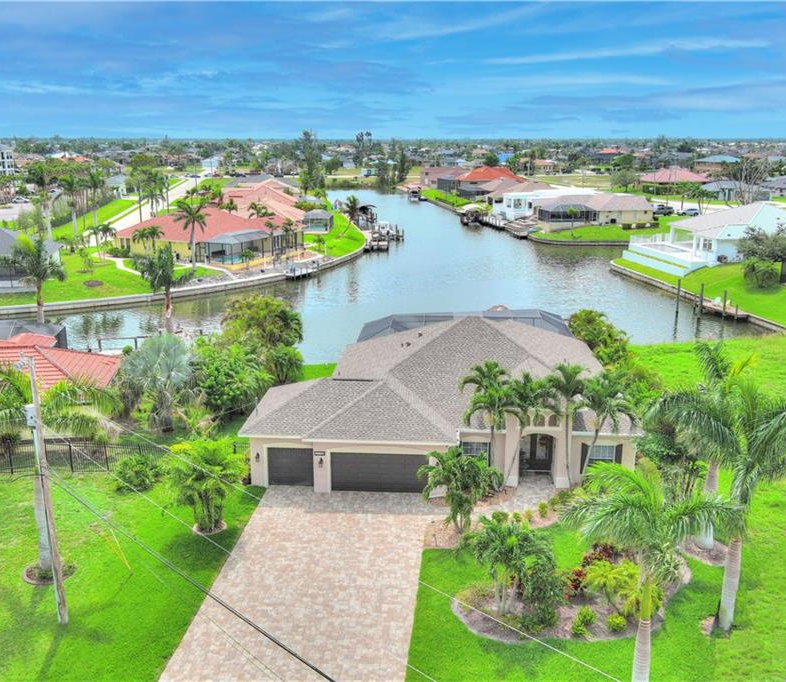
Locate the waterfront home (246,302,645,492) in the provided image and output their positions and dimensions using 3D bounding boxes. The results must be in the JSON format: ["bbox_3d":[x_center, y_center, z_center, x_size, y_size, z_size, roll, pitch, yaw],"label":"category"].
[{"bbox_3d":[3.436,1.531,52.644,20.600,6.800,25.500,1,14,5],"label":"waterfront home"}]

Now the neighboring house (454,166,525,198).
[{"bbox_3d":[30.000,-47.454,246.307,19.500,8.400,19.500,-2,14,-10],"label":"neighboring house"}]

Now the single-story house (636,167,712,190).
[{"bbox_3d":[95.924,-55.067,280.991,22.500,7.276,18.000,3,14,12],"label":"single-story house"}]

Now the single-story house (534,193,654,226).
[{"bbox_3d":[40.500,-28.348,174.803,23.000,5.600,16.500,-1,14,-6],"label":"single-story house"}]

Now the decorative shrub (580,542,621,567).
[{"bbox_3d":[8.680,8.830,34.474,1.400,0.700,1.050,0,14,0],"label":"decorative shrub"}]

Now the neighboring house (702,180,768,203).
[{"bbox_3d":[100.466,-43.935,240.478,18.000,5.074,17.500,2,14,9],"label":"neighboring house"}]

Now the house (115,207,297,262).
[{"bbox_3d":[-27.000,-17.514,128.860,17.800,6.600,25.200,7,16,27],"label":"house"}]

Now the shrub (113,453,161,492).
[{"bbox_3d":[-13.442,6.767,43.382,2.300,1.473,2.100,1,14,5],"label":"shrub"}]

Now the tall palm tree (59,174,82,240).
[{"bbox_3d":[-54.600,-22.648,140.468,4.100,11.000,4.100,0,14,0],"label":"tall palm tree"}]

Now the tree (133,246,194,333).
[{"bbox_3d":[-20.431,-3.835,73.729,5.300,8.715,5.200,1,14,5],"label":"tree"}]

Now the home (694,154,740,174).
[{"bbox_3d":[153.000,-82.925,389.479,21.000,8.600,15.000,3,14,11],"label":"home"}]

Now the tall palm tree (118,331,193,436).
[{"bbox_3d":[-14.664,2.724,51.565,4.500,5.802,4.400,1,14,5],"label":"tall palm tree"}]

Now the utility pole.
[{"bbox_3d":[-12.220,5.392,28.835,0.750,10.100,0.450,0,14,0],"label":"utility pole"}]

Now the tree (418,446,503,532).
[{"bbox_3d":[3.085,6.899,37.685,3.800,3.746,3.700,1,14,5],"label":"tree"}]

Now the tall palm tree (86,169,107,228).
[{"bbox_3d":[-57.000,-27.013,158.137,4.200,11.200,4.200,0,14,0],"label":"tall palm tree"}]

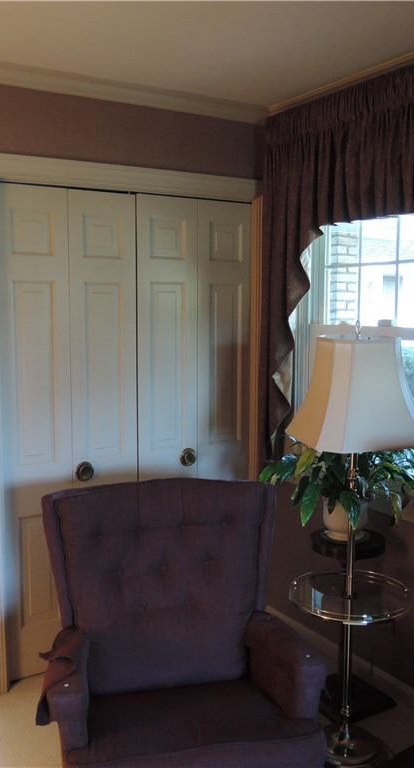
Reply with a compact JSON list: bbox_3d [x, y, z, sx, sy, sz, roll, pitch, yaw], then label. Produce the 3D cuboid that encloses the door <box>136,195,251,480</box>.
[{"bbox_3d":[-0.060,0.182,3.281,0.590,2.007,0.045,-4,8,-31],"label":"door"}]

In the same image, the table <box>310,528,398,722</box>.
[{"bbox_3d":[0.555,0.934,2.784,0.290,0.670,0.290,0,7,0],"label":"table"}]

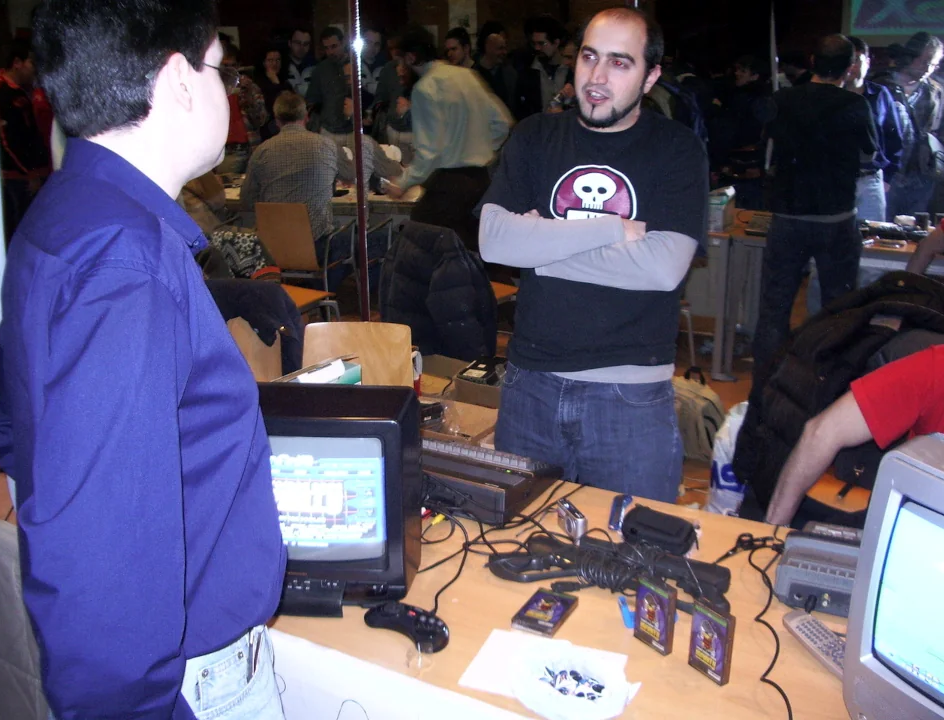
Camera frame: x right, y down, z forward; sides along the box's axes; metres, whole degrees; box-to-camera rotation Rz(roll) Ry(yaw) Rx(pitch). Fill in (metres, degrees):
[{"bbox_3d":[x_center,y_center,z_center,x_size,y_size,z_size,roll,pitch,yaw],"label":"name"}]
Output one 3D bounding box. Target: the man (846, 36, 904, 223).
[{"bbox_3d":[2.101,-0.892,5.250,0.500,1.670,0.340,0,18,5],"label":"man"}]

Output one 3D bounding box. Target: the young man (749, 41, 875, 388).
[{"bbox_3d":[1.411,-0.479,4.000,0.520,1.680,0.400,6,19,21],"label":"young man"}]

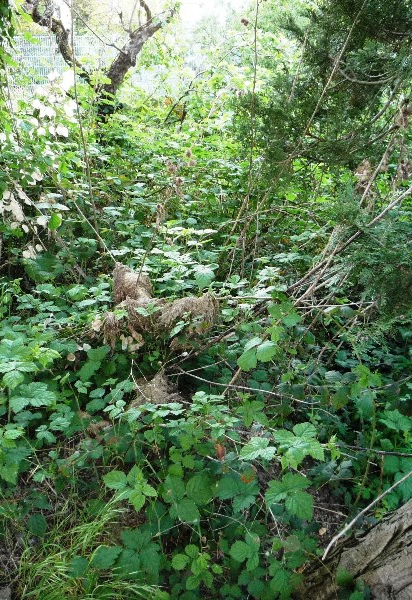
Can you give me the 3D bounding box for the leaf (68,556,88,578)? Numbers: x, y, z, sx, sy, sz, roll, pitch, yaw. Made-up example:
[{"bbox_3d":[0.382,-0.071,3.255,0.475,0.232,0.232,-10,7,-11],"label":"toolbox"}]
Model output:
[{"bbox_3d":[-0.386,0.810,1.750,0.066,0.018,0.056,-23,51,-30],"label":"leaf"}]

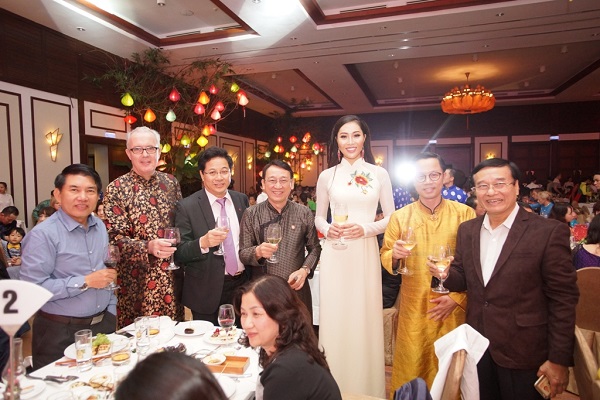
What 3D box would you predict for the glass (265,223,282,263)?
[{"bbox_3d":[-0.125,0.207,1.940,0.070,0.188,0.070,4,5,0],"label":"glass"}]

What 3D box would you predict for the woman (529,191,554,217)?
[{"bbox_3d":[4.095,0.462,6.732,0.750,1.220,0.500,-2,3,-16],"label":"woman"}]

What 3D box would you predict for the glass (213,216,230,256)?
[{"bbox_3d":[-0.378,0.176,1.940,0.070,0.188,0.070,9,7,0],"label":"glass"}]

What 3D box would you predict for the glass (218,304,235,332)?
[{"bbox_3d":[-0.316,0.549,1.740,0.074,0.185,0.074,-1,3,0],"label":"glass"}]

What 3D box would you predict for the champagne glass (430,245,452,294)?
[{"bbox_3d":[0.577,0.281,1.620,0.068,0.191,0.068,2,3,0],"label":"champagne glass"}]

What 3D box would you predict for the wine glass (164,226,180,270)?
[{"bbox_3d":[-0.576,0.221,1.810,0.070,0.190,0.070,1,3,0],"label":"wine glass"}]

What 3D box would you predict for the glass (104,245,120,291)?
[{"bbox_3d":[-0.821,0.298,1.760,0.068,0.192,0.068,3,3,0],"label":"glass"}]

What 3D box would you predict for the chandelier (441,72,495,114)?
[{"bbox_3d":[4.788,-3.064,11.400,1.420,1.100,1.420,-1,3,0],"label":"chandelier"}]

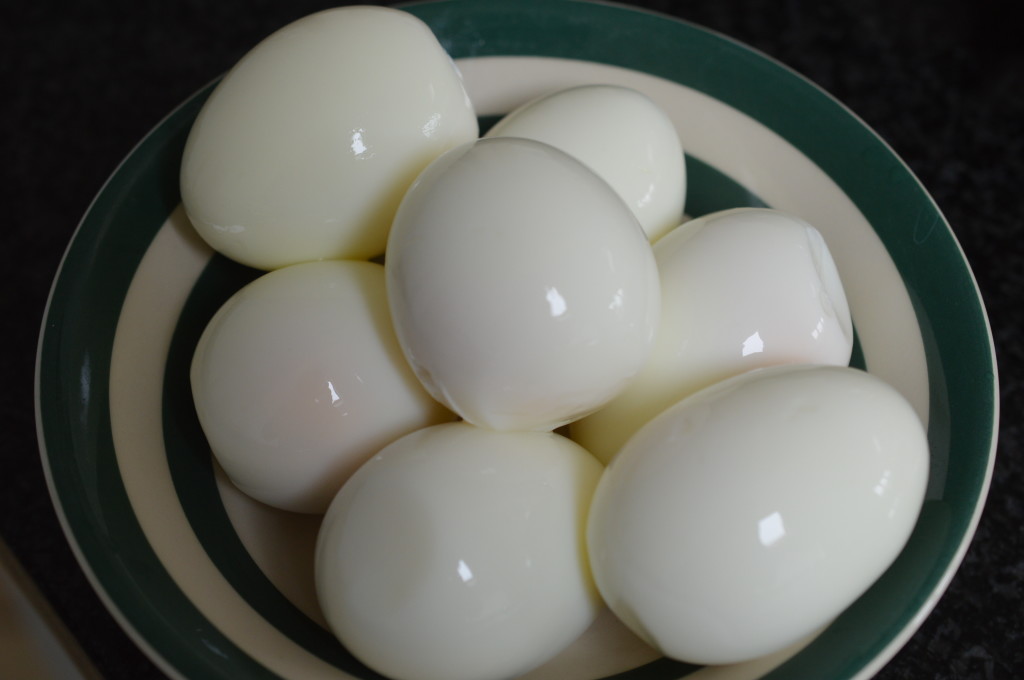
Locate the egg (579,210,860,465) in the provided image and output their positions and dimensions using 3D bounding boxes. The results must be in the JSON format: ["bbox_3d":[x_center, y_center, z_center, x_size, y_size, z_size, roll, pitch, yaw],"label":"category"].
[{"bbox_3d":[0.035,0.002,0.304,0.059,0.044,0.044,-43,66,-7],"label":"egg"}]

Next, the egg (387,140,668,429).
[{"bbox_3d":[0.001,-0.009,0.271,0.043,0.043,0.056,-9,36,-7],"label":"egg"}]

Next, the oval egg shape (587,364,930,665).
[{"bbox_3d":[0.038,0.026,0.266,0.058,0.041,0.041,-31,61,-8],"label":"oval egg shape"}]

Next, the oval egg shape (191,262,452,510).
[{"bbox_3d":[-0.031,0.008,0.302,0.045,0.058,0.045,39,109,22],"label":"oval egg shape"}]

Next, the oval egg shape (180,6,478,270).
[{"bbox_3d":[-0.033,-0.036,0.311,0.058,0.043,0.043,-34,61,0],"label":"oval egg shape"}]

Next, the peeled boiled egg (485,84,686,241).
[{"bbox_3d":[0.009,-0.024,0.325,0.056,0.042,0.042,-47,65,4],"label":"peeled boiled egg"}]

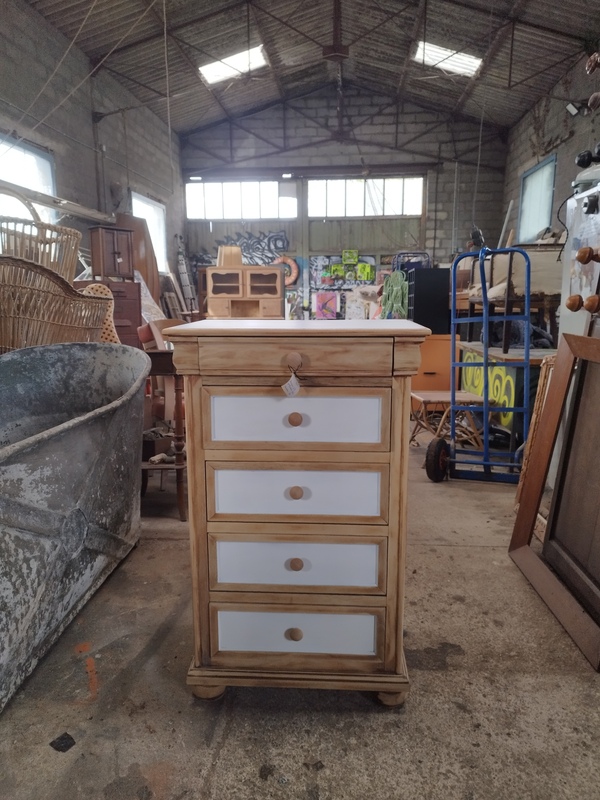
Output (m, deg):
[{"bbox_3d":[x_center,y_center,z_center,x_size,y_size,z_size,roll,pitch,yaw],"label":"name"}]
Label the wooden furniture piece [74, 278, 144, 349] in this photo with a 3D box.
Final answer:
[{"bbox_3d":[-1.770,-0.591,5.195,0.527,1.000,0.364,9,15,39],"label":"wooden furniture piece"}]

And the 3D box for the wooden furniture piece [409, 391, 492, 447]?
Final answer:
[{"bbox_3d":[1.084,0.154,4.078,0.470,0.362,0.420,-1,12,-4],"label":"wooden furniture piece"}]

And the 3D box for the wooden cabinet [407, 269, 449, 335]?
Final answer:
[{"bbox_3d":[1.176,-0.899,5.072,0.309,0.566,0.500,1,12,5],"label":"wooden cabinet"}]

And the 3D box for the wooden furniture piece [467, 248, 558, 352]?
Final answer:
[{"bbox_3d":[1.539,-0.709,3.918,0.420,0.670,0.870,1,12,4],"label":"wooden furniture piece"}]

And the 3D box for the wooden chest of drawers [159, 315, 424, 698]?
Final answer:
[{"bbox_3d":[0.001,0.307,1.621,0.644,1.049,0.405,1,12,3],"label":"wooden chest of drawers"}]

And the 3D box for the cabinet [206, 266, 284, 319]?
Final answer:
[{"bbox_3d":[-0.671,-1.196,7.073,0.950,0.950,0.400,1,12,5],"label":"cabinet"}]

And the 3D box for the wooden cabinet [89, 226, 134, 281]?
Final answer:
[{"bbox_3d":[-1.684,-1.295,4.981,0.205,0.465,0.331,11,16,43],"label":"wooden cabinet"}]

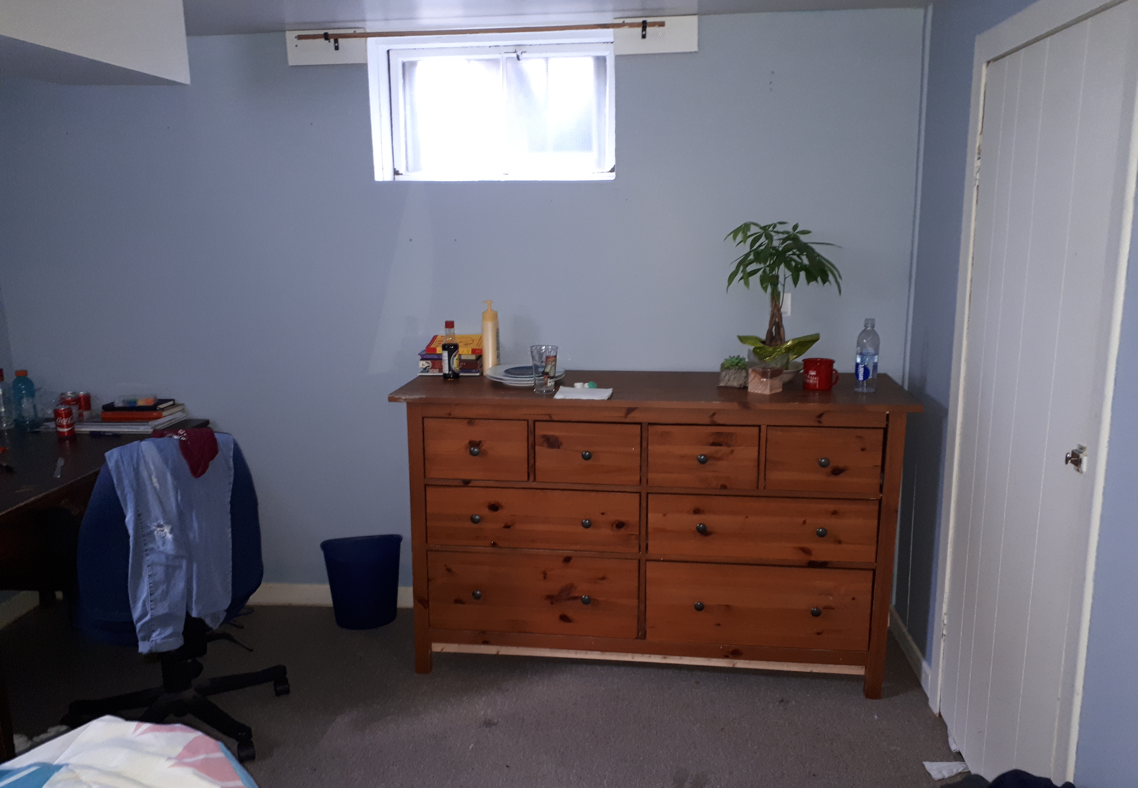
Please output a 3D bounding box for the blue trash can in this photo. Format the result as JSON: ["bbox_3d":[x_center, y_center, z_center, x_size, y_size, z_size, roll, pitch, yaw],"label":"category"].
[{"bbox_3d":[-0.762,0.711,3.299,0.290,0.292,0.250,-2,12,-10],"label":"blue trash can"}]

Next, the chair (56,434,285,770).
[{"bbox_3d":[-1.166,0.544,2.589,0.620,0.940,0.630,-7,12,-30],"label":"chair"}]

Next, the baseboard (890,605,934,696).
[{"bbox_3d":[1.175,0.874,3.047,0.018,0.080,0.510,1,11,6],"label":"baseboard"}]

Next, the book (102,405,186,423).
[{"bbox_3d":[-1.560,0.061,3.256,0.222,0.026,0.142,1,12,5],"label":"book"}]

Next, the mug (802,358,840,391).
[{"bbox_3d":[0.805,-0.062,2.826,0.117,0.087,0.099,8,14,34],"label":"mug"}]

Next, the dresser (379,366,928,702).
[{"bbox_3d":[0.266,0.433,2.999,1.600,0.950,0.500,1,12,7],"label":"dresser"}]

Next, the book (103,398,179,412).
[{"bbox_3d":[-1.586,0.041,3.281,0.210,0.016,0.140,0,10,3],"label":"book"}]

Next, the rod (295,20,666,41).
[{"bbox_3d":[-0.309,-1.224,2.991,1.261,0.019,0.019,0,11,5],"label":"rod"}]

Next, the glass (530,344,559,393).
[{"bbox_3d":[-0.075,-0.077,2.786,0.087,0.143,0.087,1,12,7],"label":"glass"}]

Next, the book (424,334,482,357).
[{"bbox_3d":[-0.387,-0.174,3.117,0.200,0.022,0.138,1,19,7],"label":"book"}]

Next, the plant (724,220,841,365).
[{"bbox_3d":[0.677,-0.299,2.857,0.370,0.505,0.340,1,12,7],"label":"plant"}]

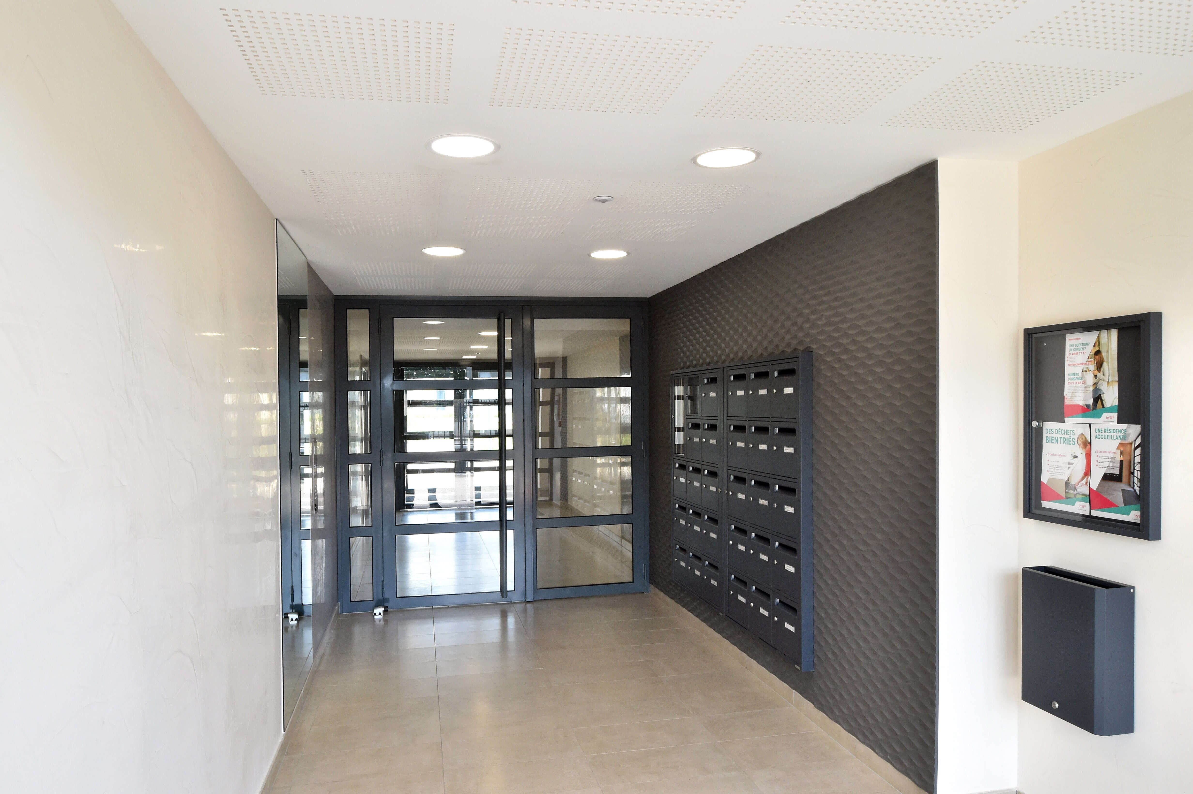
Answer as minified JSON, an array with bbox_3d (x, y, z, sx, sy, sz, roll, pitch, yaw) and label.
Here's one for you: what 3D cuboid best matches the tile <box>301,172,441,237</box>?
[{"bbox_3d":[-0.928,-0.815,3.430,0.487,0.013,1.090,-1,0,-12],"label":"tile"}]

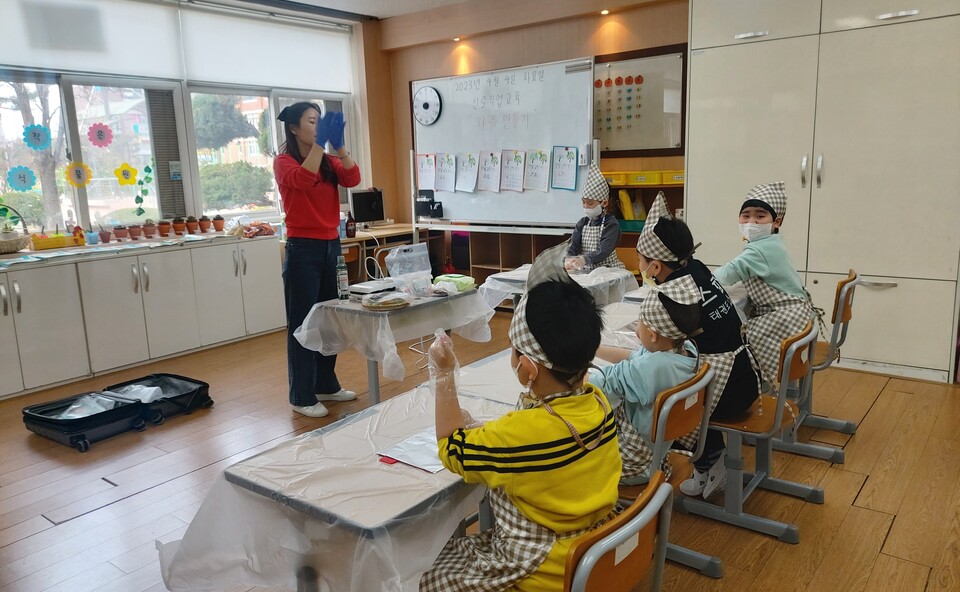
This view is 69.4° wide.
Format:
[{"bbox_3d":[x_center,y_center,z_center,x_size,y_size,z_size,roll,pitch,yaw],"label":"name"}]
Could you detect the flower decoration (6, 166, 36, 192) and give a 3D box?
[{"bbox_3d":[-3.017,-0.770,4.570,0.010,0.169,0.172,7,14,37],"label":"flower decoration"}]

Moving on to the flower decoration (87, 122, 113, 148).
[{"bbox_3d":[-2.696,-1.140,4.931,0.010,0.170,0.175,7,14,37],"label":"flower decoration"}]

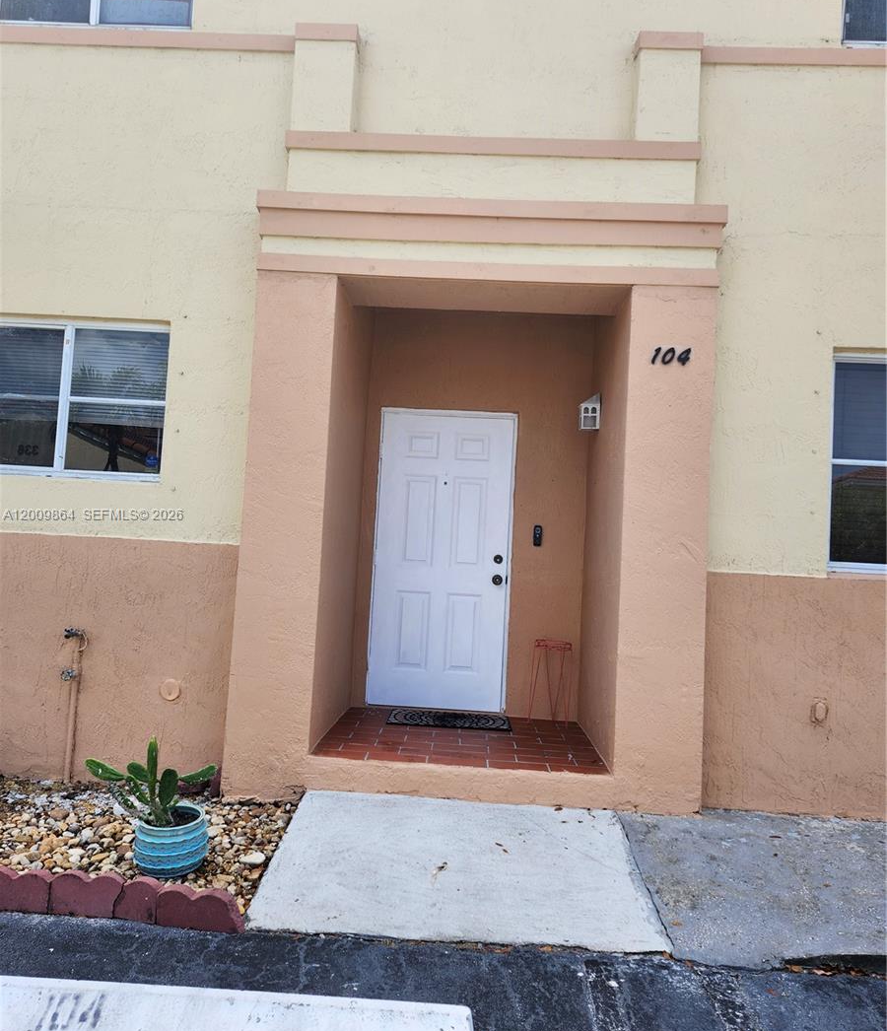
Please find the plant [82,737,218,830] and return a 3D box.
[{"bbox_3d":[-1.214,1.084,3.262,0.560,0.335,0.360,3,-3,3],"label":"plant"}]

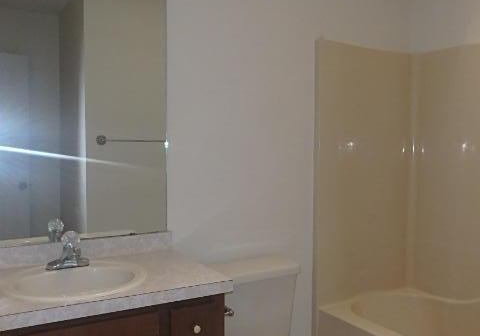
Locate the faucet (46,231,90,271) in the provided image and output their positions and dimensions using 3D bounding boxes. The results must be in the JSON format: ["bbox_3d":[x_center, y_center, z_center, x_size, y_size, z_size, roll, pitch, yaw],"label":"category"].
[{"bbox_3d":[-0.591,0.286,1.611,0.150,0.130,0.160,-1,2,-30],"label":"faucet"}]

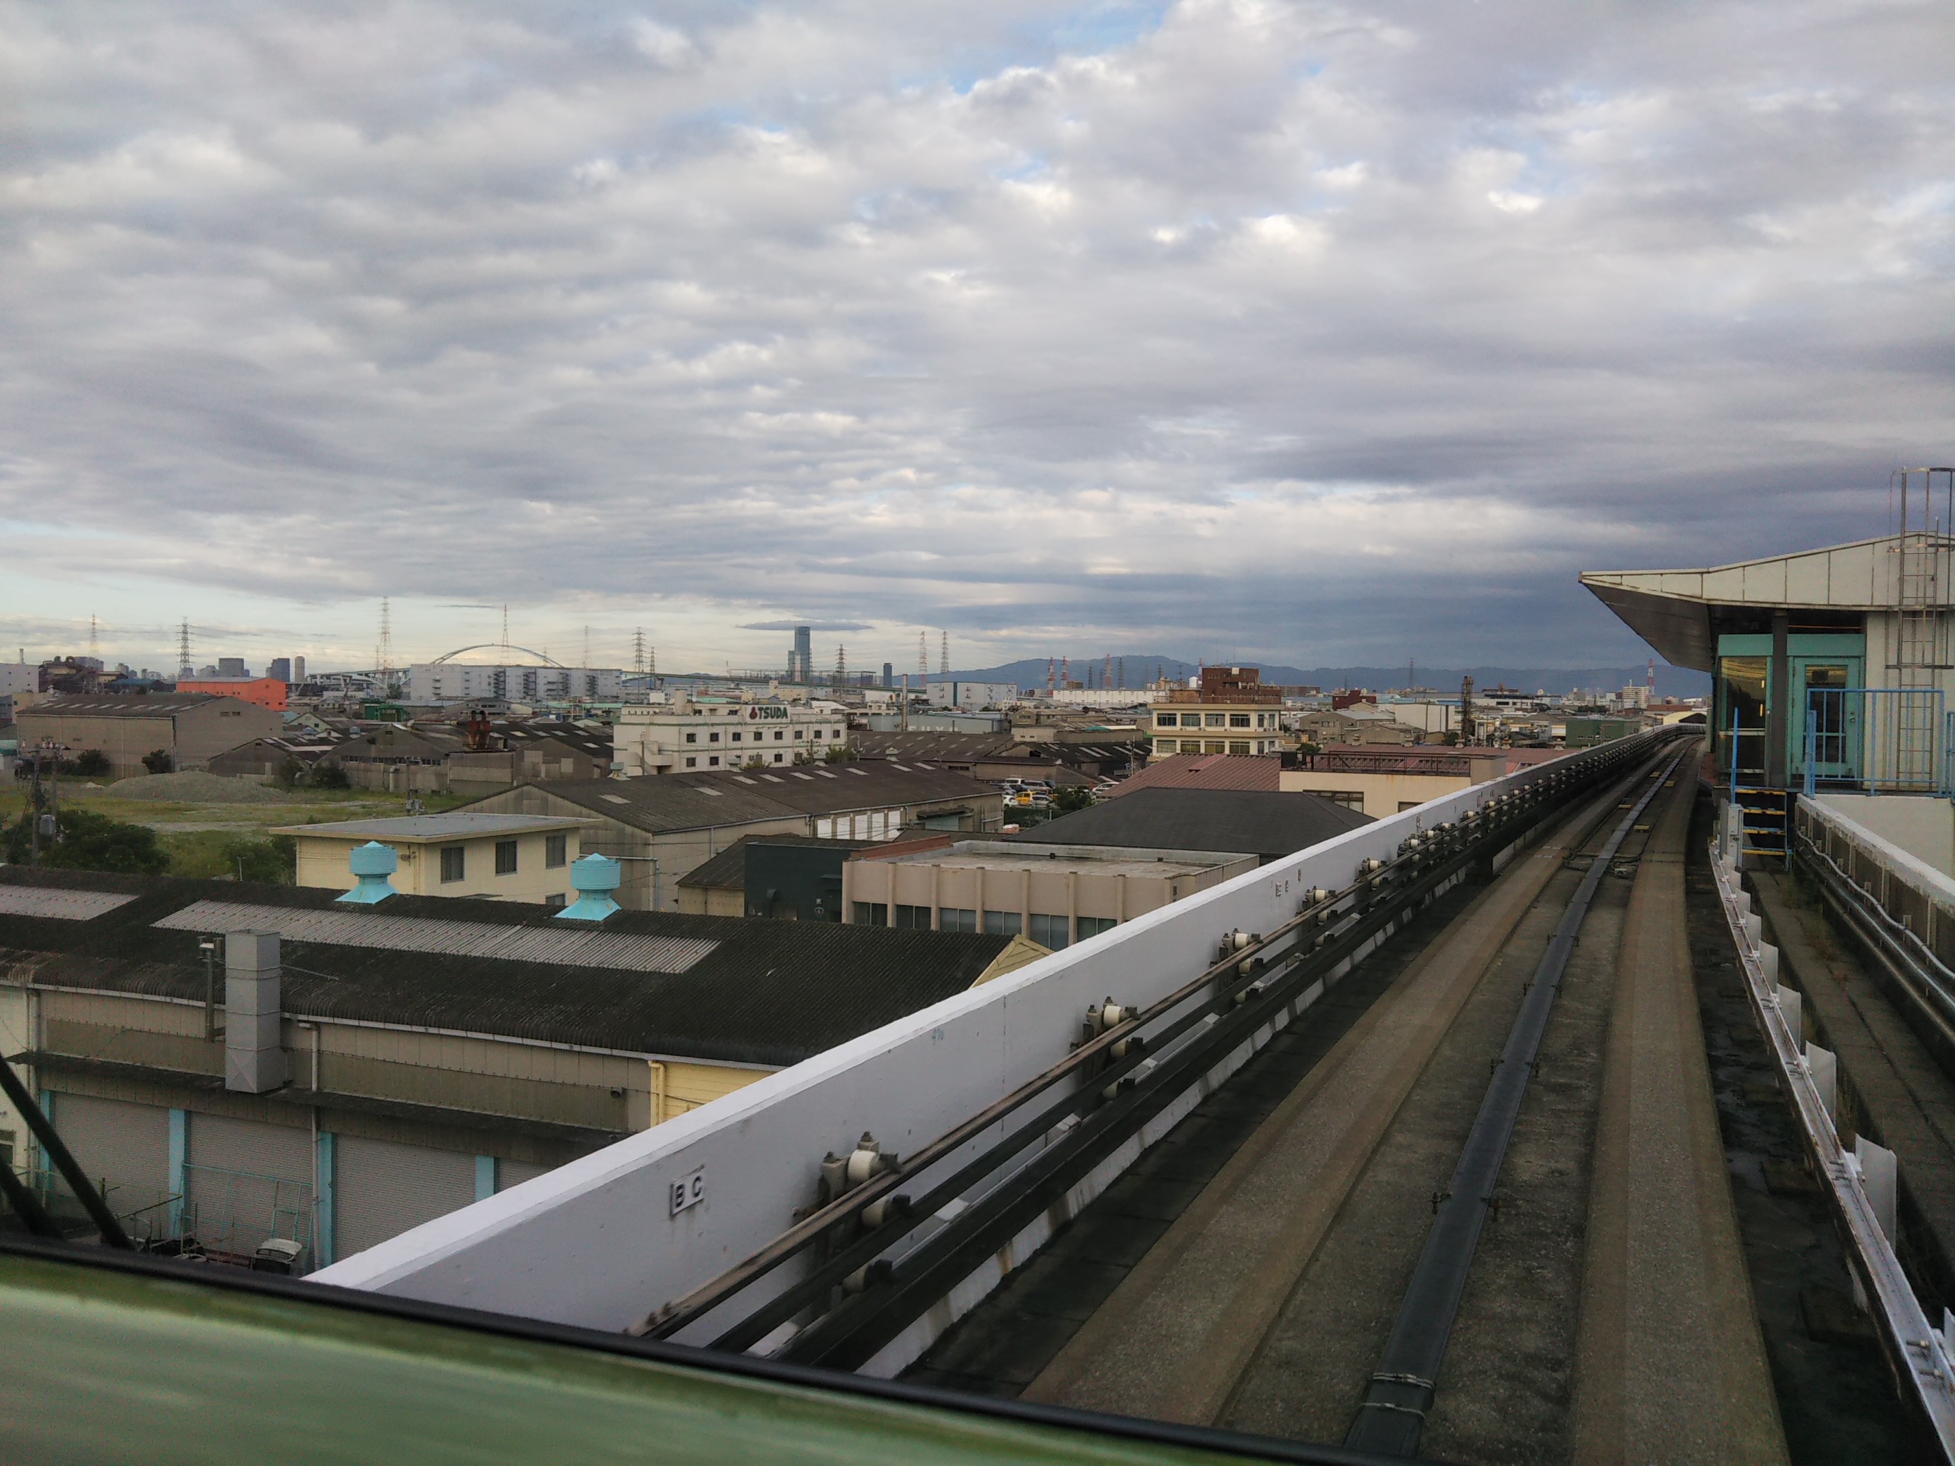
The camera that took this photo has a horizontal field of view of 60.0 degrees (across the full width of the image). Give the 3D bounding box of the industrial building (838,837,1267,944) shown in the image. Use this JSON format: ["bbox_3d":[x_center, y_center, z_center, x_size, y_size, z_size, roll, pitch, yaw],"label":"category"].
[{"bbox_3d":[3.180,8.750,67.530,13.120,7.600,11.470,1,1,25],"label":"industrial building"}]

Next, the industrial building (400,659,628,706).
[{"bbox_3d":[-360.630,-31.190,1337.700,55.960,39.200,170.300,1,1,31],"label":"industrial building"}]

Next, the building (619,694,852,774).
[{"bbox_3d":[-36.280,2.090,258.330,10.730,14.000,50.150,1,1,22],"label":"building"}]

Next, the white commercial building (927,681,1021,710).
[{"bbox_3d":[-3.460,-25.400,1422.560,51.270,32.400,69.620,1,1,24],"label":"white commercial building"}]

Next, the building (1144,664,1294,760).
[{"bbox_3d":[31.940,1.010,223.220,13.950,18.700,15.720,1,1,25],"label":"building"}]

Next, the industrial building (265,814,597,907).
[{"bbox_3d":[-28.310,8.410,90.320,9.980,6.900,14.420,1,1,24],"label":"industrial building"}]

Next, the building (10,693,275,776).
[{"bbox_3d":[-150.180,-0.040,307.410,44.420,14.300,21.780,1,1,29],"label":"building"}]

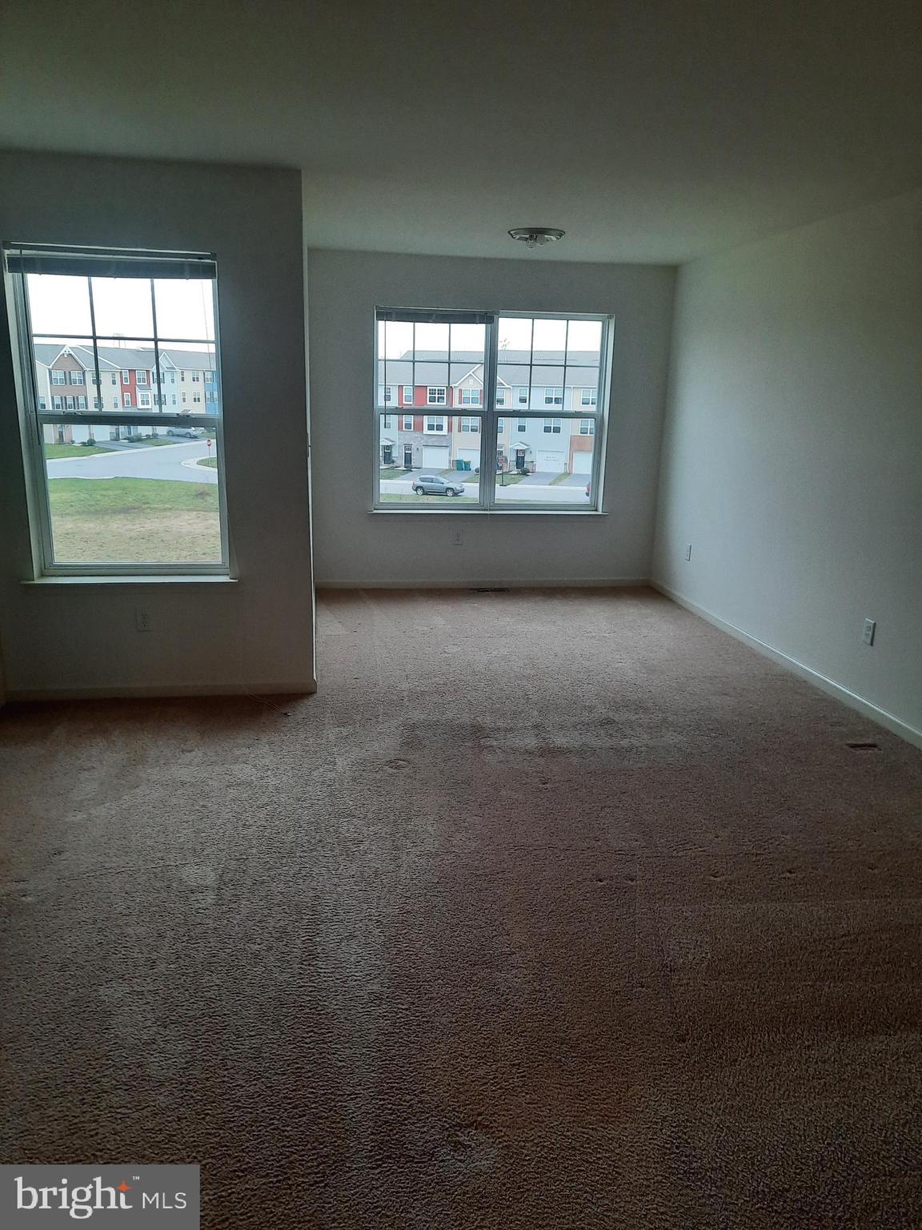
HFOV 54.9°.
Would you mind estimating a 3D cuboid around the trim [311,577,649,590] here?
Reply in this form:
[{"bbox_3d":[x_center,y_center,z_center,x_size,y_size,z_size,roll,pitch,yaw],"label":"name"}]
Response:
[{"bbox_3d":[0.217,-0.244,6.964,2.689,0.070,0.015,-1,15,-9],"label":"trim"}]

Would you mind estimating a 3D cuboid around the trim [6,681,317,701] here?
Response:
[{"bbox_3d":[-1.457,0.381,4.368,1.479,0.070,0.015,-1,15,-9],"label":"trim"}]

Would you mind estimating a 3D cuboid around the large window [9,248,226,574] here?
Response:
[{"bbox_3d":[-1.539,-0.899,4.085,0.878,1.447,0.120,-1,15,-9],"label":"large window"}]

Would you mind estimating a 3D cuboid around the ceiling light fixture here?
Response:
[{"bbox_3d":[0.452,-2.238,5.327,0.340,0.100,0.340,-1,15,-9],"label":"ceiling light fixture"}]

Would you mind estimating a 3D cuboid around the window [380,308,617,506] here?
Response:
[{"bbox_3d":[0.241,-1.521,6.699,1.784,1.450,0.120,-1,15,-9],"label":"window"}]

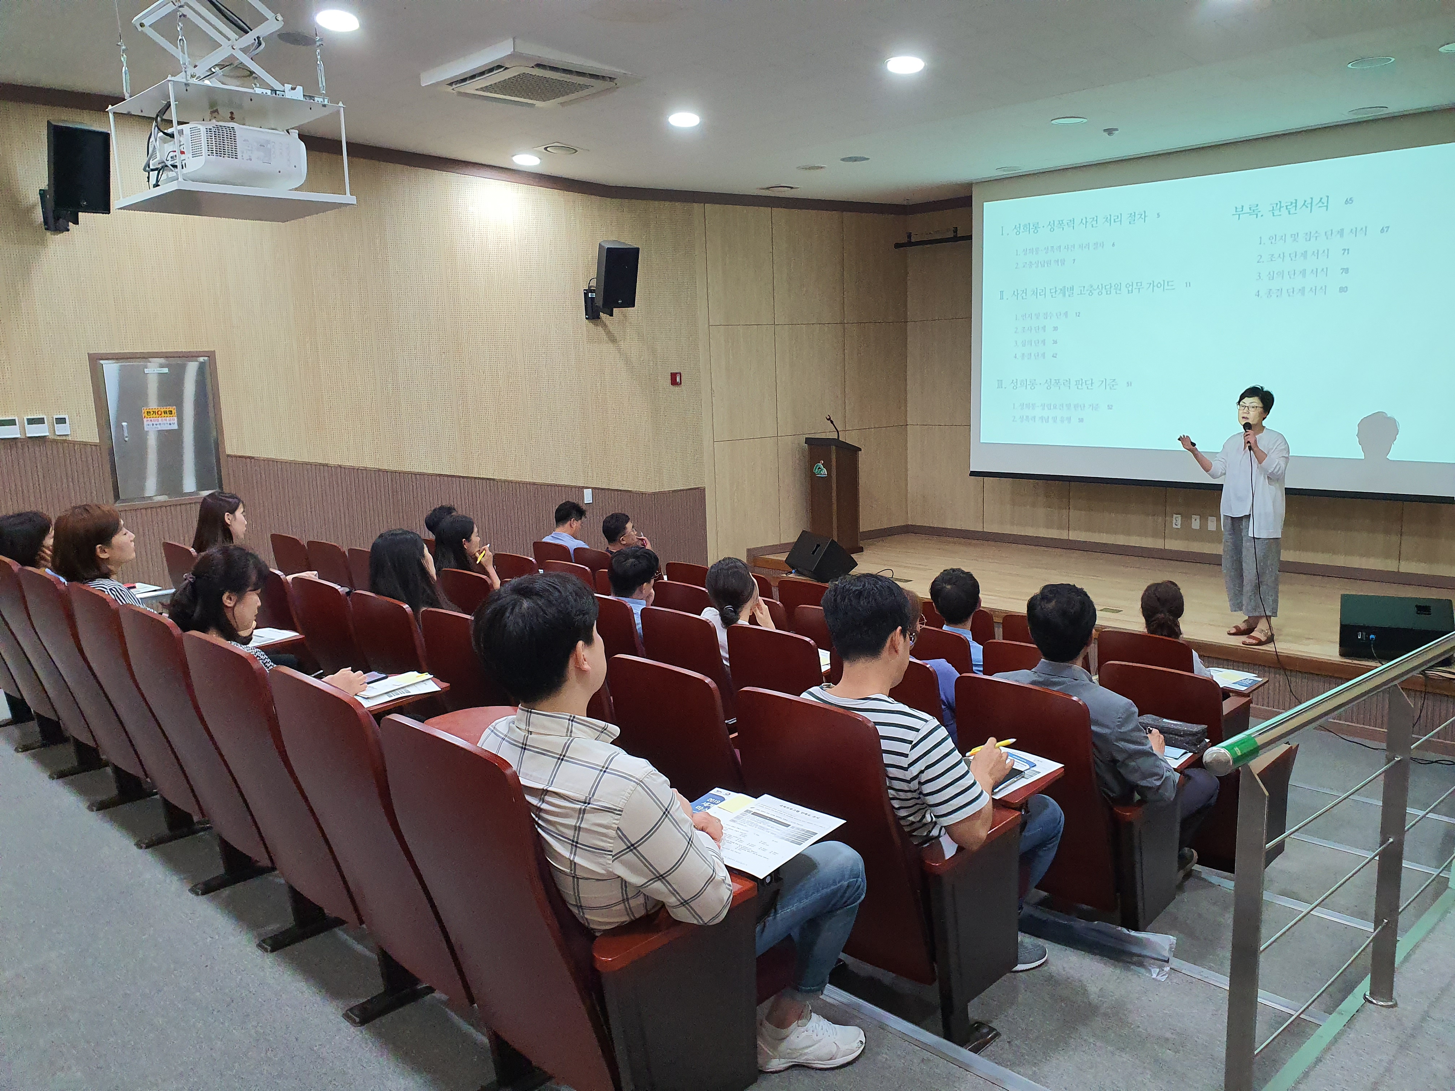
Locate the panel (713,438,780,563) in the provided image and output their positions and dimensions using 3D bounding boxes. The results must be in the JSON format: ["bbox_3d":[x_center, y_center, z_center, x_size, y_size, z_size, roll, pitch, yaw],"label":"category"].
[{"bbox_3d":[0.197,-0.462,10.433,0.764,1.113,0.040,-8,11,-32],"label":"panel"}]

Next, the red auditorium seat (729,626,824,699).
[{"bbox_3d":[0.365,0.735,4.215,0.535,0.941,0.584,7,13,44],"label":"red auditorium seat"}]

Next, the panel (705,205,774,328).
[{"bbox_3d":[0.111,-2.607,10.208,0.760,1.081,0.050,-9,12,-34],"label":"panel"}]

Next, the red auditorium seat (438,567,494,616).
[{"bbox_3d":[-1.058,0.554,5.579,0.535,0.941,0.584,7,13,44],"label":"red auditorium seat"}]

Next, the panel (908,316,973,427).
[{"bbox_3d":[2.199,-1.735,11.038,0.852,1.052,0.040,7,13,44],"label":"panel"}]

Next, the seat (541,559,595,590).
[{"bbox_3d":[-0.755,0.540,6.655,0.520,0.965,0.530,8,14,44],"label":"seat"}]

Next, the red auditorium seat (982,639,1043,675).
[{"bbox_3d":[1.427,0.855,4.704,0.554,0.933,0.563,7,12,44],"label":"red auditorium seat"}]

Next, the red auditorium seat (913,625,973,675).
[{"bbox_3d":[1.075,0.807,5.079,0.554,0.933,0.611,7,12,44],"label":"red auditorium seat"}]

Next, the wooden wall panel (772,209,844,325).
[{"bbox_3d":[0.785,-2.664,10.490,0.831,1.062,0.040,-8,11,-32],"label":"wooden wall panel"}]

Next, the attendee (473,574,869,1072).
[{"bbox_3d":[-0.123,0.606,2.327,0.544,1.191,0.812,7,12,44],"label":"attendee"}]

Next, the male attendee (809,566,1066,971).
[{"bbox_3d":[0.561,0.637,2.934,0.767,1.198,0.525,-10,13,-40],"label":"male attendee"}]

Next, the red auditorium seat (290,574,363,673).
[{"bbox_3d":[-1.458,0.573,4.652,0.554,0.933,0.563,7,12,44],"label":"red auditorium seat"}]

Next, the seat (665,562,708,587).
[{"bbox_3d":[-0.055,0.554,7.353,0.520,0.965,0.530,8,14,44],"label":"seat"}]

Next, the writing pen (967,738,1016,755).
[{"bbox_3d":[0.699,0.534,2.890,0.140,0.012,0.012,-18,10,-3],"label":"writing pen"}]

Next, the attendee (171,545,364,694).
[{"bbox_3d":[-1.228,0.500,3.312,0.742,1.099,0.485,-10,13,-40],"label":"attendee"}]

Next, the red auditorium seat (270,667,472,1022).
[{"bbox_3d":[-0.678,0.716,2.561,0.554,0.933,0.563,7,12,44],"label":"red auditorium seat"}]

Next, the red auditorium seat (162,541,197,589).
[{"bbox_3d":[-2.459,0.421,5.574,0.535,0.941,0.584,7,13,44],"label":"red auditorium seat"}]

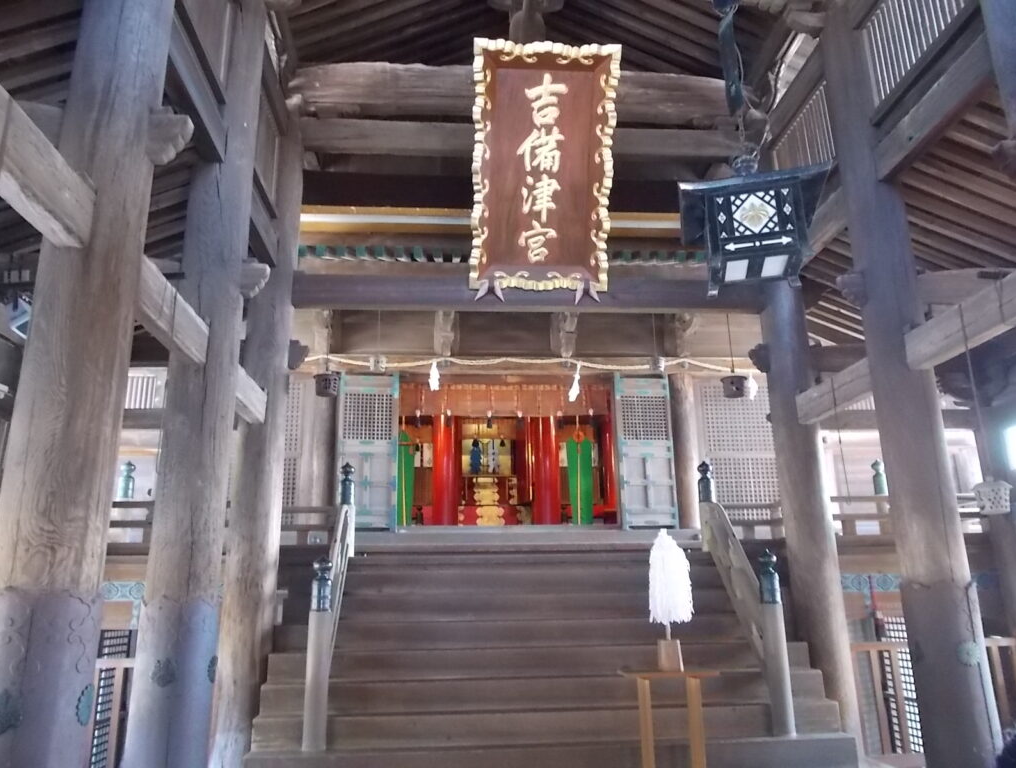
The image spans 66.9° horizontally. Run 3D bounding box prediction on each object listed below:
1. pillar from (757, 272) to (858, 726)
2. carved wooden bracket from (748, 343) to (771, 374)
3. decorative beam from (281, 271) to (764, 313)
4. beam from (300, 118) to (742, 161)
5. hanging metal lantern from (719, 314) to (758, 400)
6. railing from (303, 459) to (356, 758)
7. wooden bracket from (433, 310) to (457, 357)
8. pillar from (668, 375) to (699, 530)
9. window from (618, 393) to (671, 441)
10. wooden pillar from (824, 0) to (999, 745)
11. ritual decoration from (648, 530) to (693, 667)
[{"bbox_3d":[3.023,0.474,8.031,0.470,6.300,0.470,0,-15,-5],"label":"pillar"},{"bbox_3d":[2.692,-0.275,8.188,0.240,0.310,0.200,0,-15,-5],"label":"carved wooden bracket"},{"bbox_3d":[0.266,-0.965,8.193,5.050,0.340,0.200,0,-15,-5],"label":"decorative beam"},{"bbox_3d":[0.223,-2.749,8.679,5.050,0.310,0.200,0,-15,-5],"label":"beam"},{"bbox_3d":[2.346,-0.291,8.025,0.310,0.915,0.280,0,-15,-5],"label":"hanging metal lantern"},{"bbox_3d":[-1.575,1.847,7.003,0.220,2.509,1.547,0,-15,-5],"label":"railing"},{"bbox_3d":[-0.911,-0.752,11.365,0.300,0.760,0.320,0,-15,-5],"label":"wooden bracket"},{"bbox_3d":[2.664,0.922,11.363,0.430,2.450,0.430,0,-15,-5],"label":"pillar"},{"bbox_3d":[1.954,0.466,10.943,0.671,0.692,0.060,0,-15,-5],"label":"window"},{"bbox_3d":[3.111,-0.253,6.116,0.470,6.565,0.470,0,-15,-5],"label":"wooden pillar"},{"bbox_3d":[1.151,1.529,5.502,0.310,0.986,0.280,0,-15,-5],"label":"ritual decoration"}]

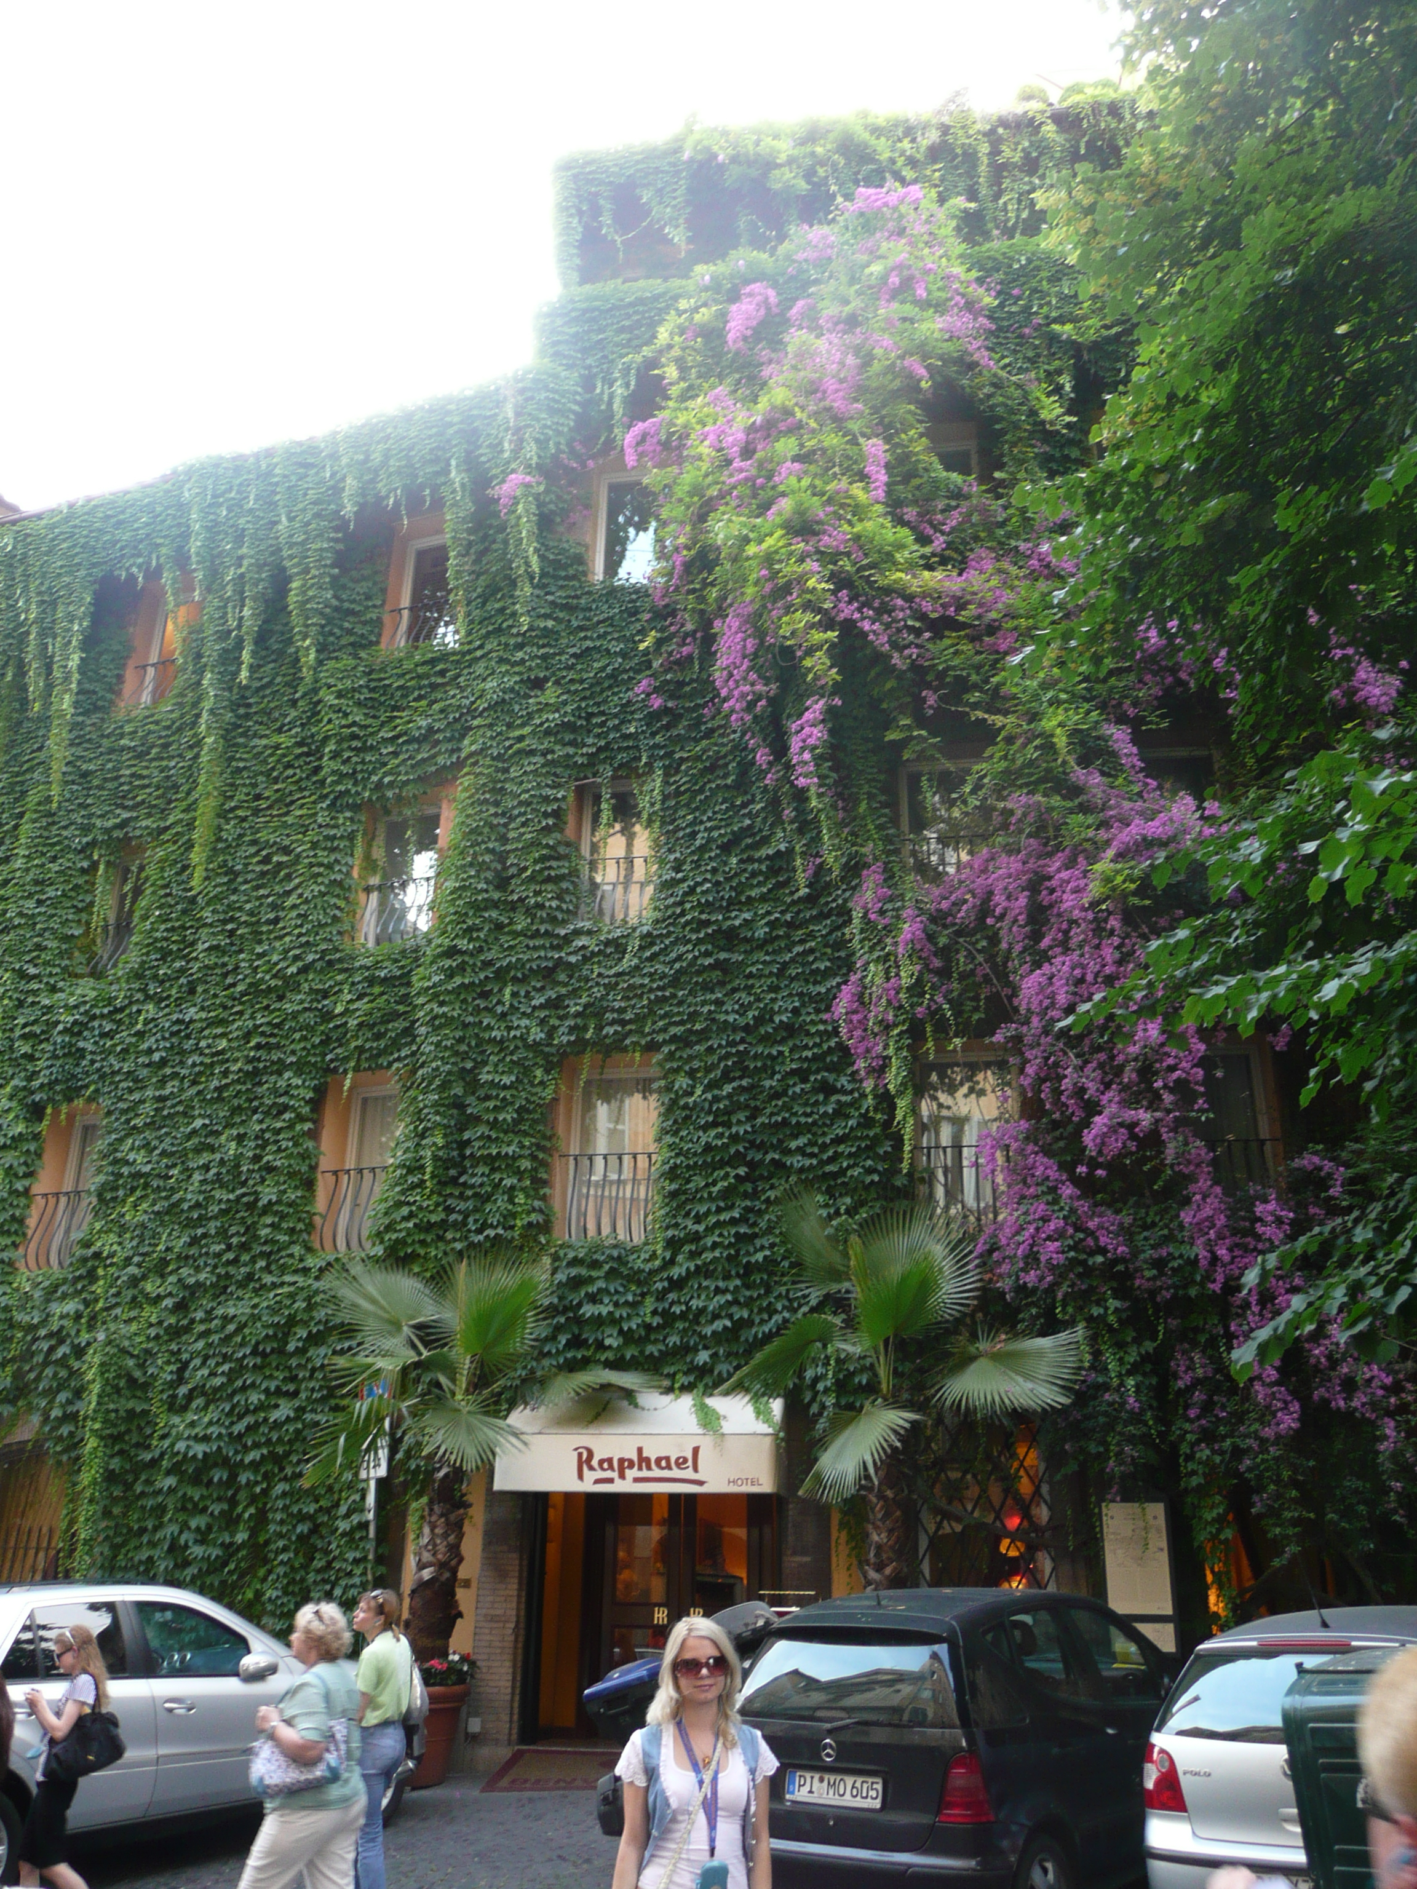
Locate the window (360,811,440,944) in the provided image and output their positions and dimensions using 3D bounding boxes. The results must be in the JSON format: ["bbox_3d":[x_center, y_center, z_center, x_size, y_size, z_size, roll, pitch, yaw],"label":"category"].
[{"bbox_3d":[-3.433,-0.772,17.575,0.900,1.680,0.200,-7,-23,19],"label":"window"}]

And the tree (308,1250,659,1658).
[{"bbox_3d":[-1.972,4.416,13.460,2.950,3.400,2.400,-3,-22,8],"label":"tree"}]

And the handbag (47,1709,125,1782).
[{"bbox_3d":[-2.938,3.772,7.200,0.340,0.290,0.180,6,-23,-12],"label":"handbag"}]

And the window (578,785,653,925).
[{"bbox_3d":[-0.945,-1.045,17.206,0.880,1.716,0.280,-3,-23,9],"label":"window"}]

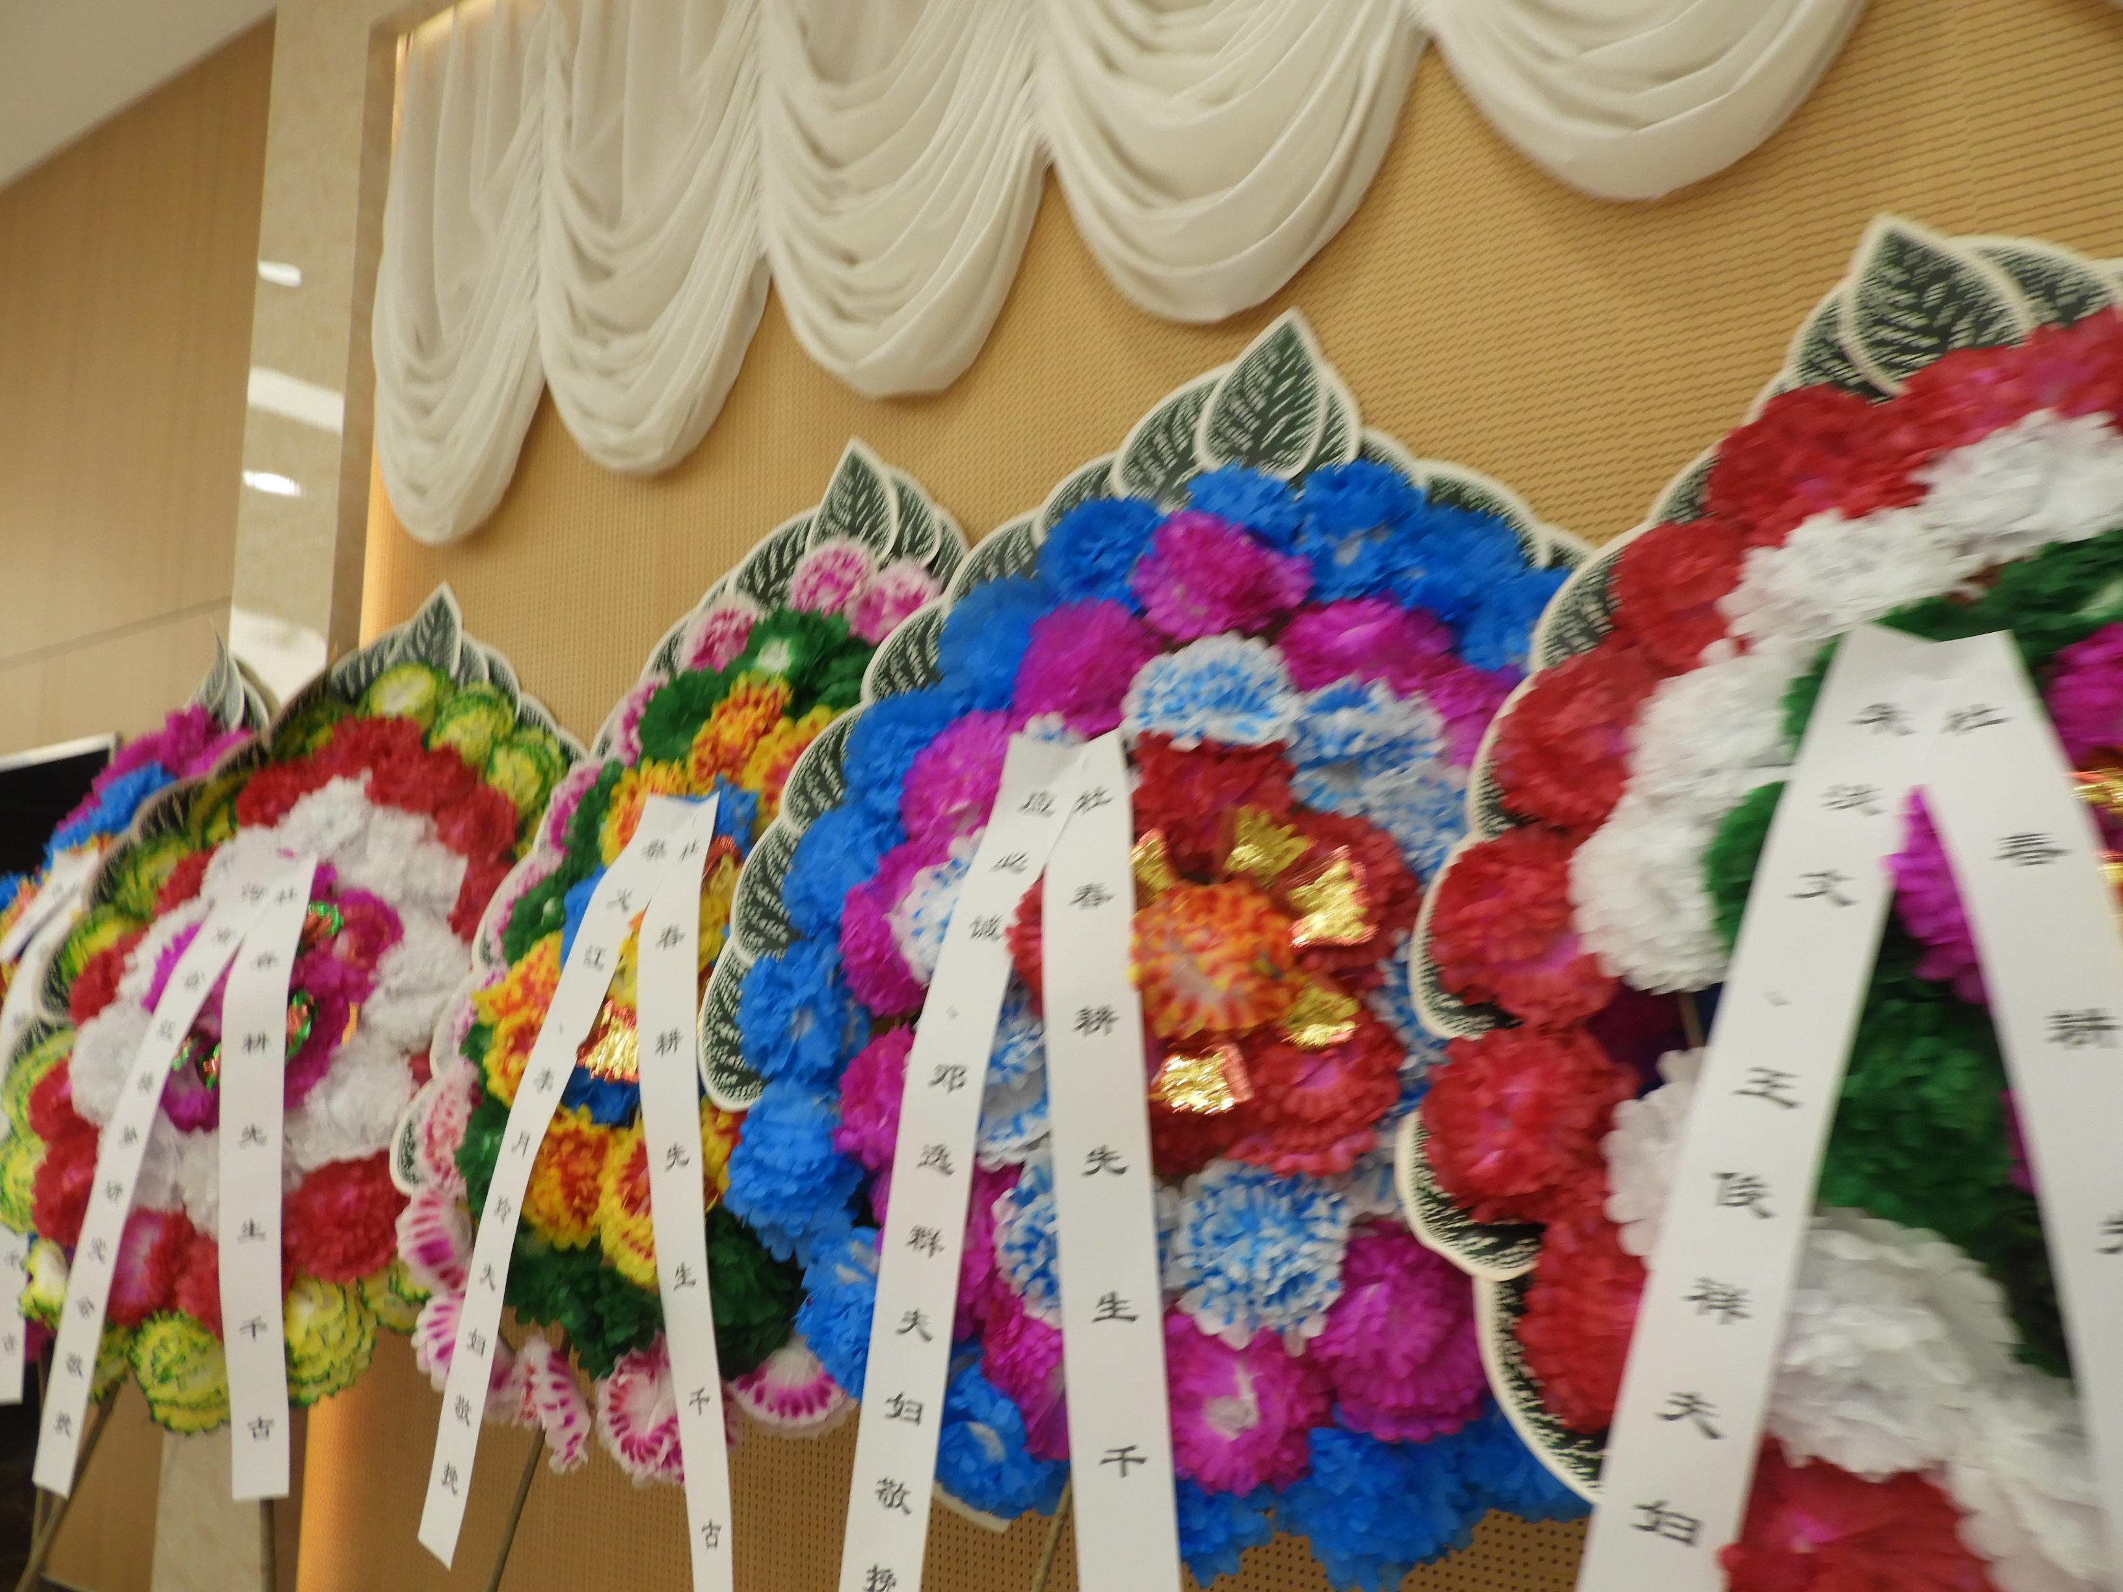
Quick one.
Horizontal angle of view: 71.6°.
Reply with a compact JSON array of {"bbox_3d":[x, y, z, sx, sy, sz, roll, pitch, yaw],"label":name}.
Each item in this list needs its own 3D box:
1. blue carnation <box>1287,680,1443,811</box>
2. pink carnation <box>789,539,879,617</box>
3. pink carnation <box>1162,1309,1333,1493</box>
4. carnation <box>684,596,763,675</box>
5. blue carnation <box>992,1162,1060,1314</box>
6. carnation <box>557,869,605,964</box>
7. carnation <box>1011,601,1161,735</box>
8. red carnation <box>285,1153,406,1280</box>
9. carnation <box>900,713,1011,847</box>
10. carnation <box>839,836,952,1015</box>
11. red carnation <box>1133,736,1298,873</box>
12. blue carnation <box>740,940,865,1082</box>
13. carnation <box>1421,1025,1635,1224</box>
[{"bbox_3d":[0.281,-0.045,1.366,0.145,0.145,0.110,-5,-23,27],"label":"blue carnation"},{"bbox_3d":[-0.308,-0.292,1.989,0.125,0.125,0.100,-6,-34,33],"label":"pink carnation"},{"bbox_3d":[0.172,0.571,1.401,0.166,0.166,0.086,-4,-22,22],"label":"pink carnation"},{"bbox_3d":[-0.476,-0.226,2.077,0.125,0.125,0.100,-6,-33,36],"label":"carnation"},{"bbox_3d":[0.015,0.453,1.518,0.171,0.171,0.089,-4,-22,22],"label":"blue carnation"},{"bbox_3d":[-0.603,0.160,1.937,0.140,0.140,0.110,-7,-28,36],"label":"carnation"},{"bbox_3d":[0.025,-0.159,1.764,0.173,0.173,0.090,-4,-22,22],"label":"carnation"},{"bbox_3d":[-1.011,0.598,2.075,0.170,0.170,0.135,-3,-23,20],"label":"red carnation"},{"bbox_3d":[-0.128,-0.024,1.776,0.164,0.164,0.085,-4,-22,22],"label":"carnation"},{"bbox_3d":[-0.175,0.139,1.592,0.165,0.165,0.125,-6,-22,34],"label":"carnation"},{"bbox_3d":[0.147,0.010,1.413,0.150,0.150,0.110,-5,-22,29],"label":"red carnation"},{"bbox_3d":[-0.315,0.251,1.745,0.167,0.167,0.087,-4,-22,22],"label":"blue carnation"},{"bbox_3d":[0.404,0.284,1.284,0.171,0.171,0.089,-4,-22,22],"label":"carnation"}]

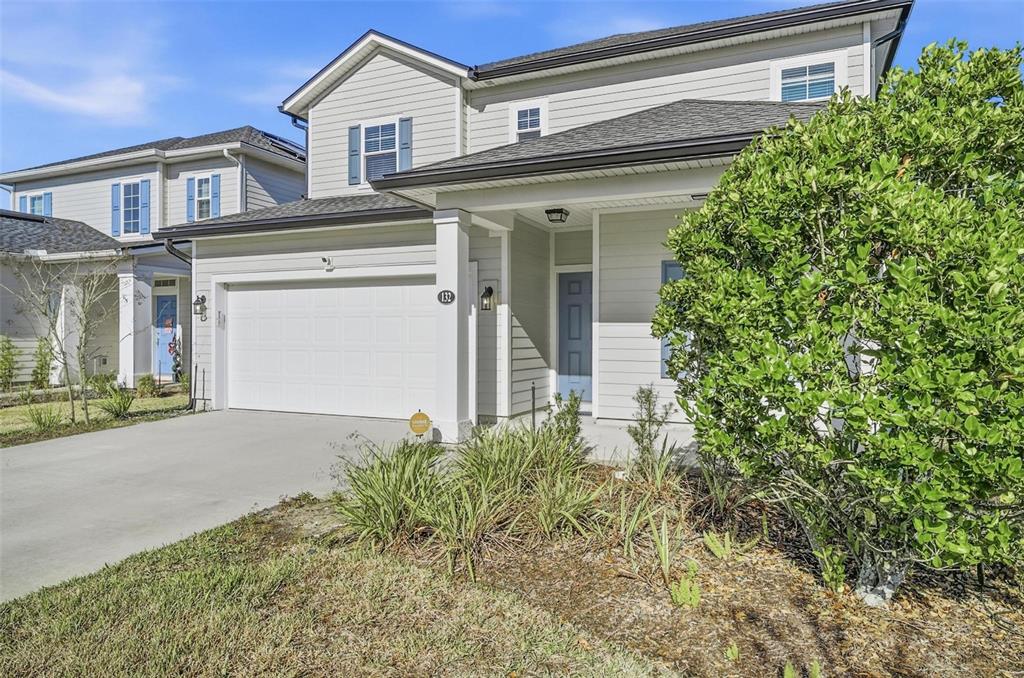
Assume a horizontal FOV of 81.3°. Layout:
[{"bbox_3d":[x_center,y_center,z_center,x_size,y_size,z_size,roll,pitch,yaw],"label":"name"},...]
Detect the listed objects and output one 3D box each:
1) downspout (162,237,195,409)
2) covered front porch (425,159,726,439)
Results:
[{"bbox_3d":[-6.133,-0.250,11.112,0.100,3.140,0.520,0,0,21],"label":"downspout"},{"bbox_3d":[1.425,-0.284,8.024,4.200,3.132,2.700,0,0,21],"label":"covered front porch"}]

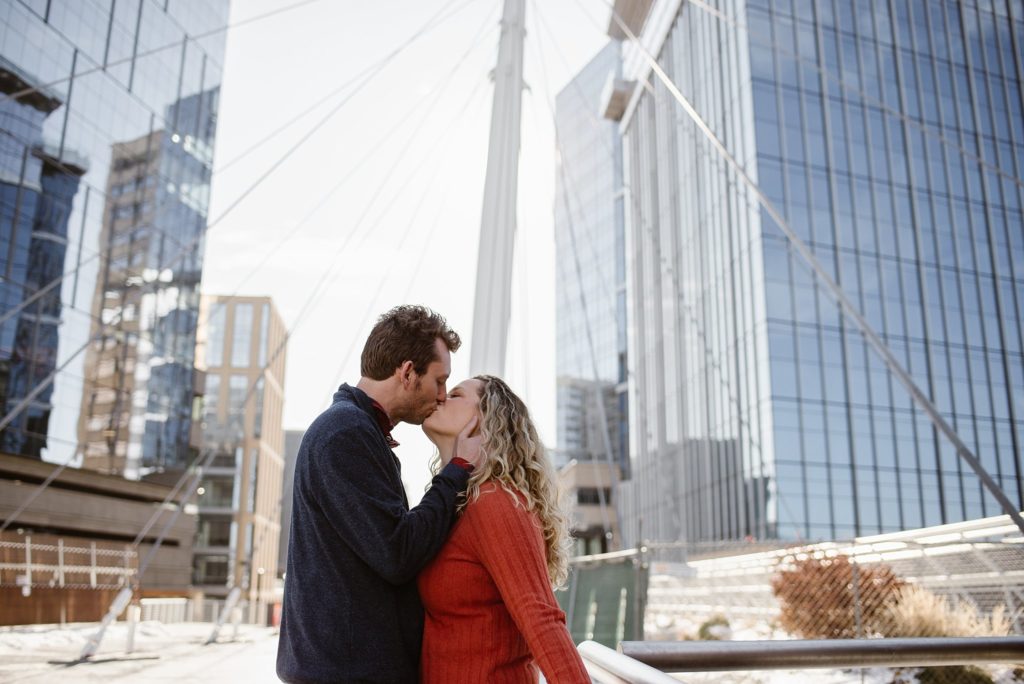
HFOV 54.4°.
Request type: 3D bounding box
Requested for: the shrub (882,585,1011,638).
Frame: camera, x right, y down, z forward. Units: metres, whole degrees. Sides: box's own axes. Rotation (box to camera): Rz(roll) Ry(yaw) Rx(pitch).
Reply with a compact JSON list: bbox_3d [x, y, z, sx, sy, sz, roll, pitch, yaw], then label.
[{"bbox_3d":[7.415,4.668,17.000,2.000,1.080,1.400,-5,-16,18],"label":"shrub"}]

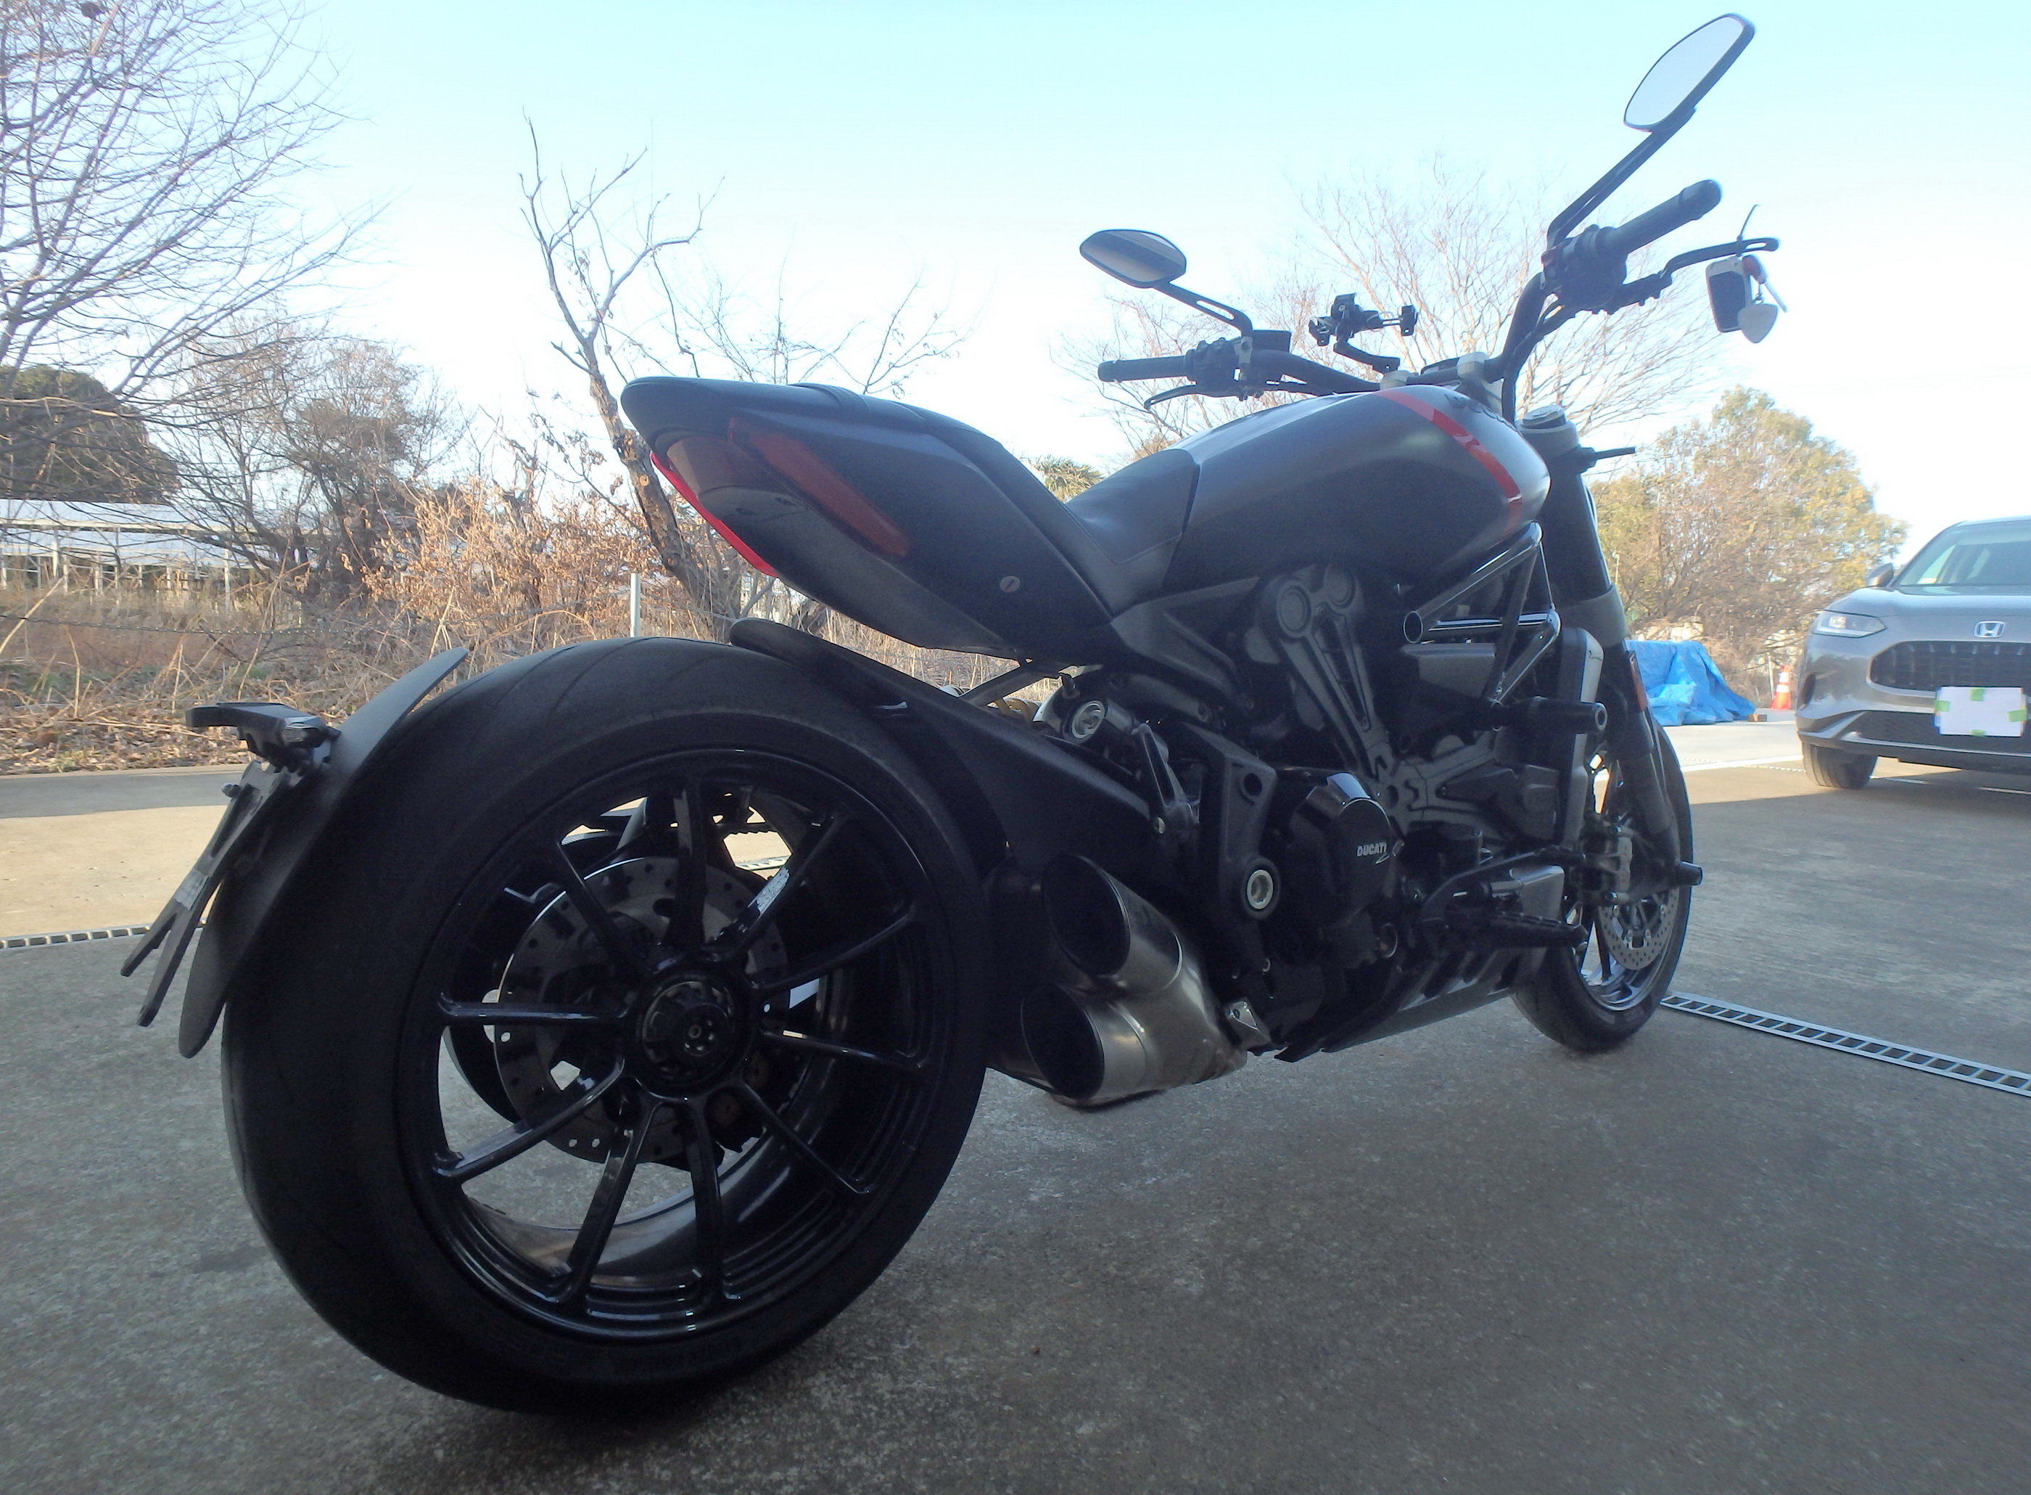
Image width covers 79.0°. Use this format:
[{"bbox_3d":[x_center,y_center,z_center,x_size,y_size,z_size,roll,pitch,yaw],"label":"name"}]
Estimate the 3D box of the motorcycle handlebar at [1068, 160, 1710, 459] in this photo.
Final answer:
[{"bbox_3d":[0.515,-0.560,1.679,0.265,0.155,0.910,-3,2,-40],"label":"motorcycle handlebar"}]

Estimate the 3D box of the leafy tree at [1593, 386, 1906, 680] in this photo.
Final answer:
[{"bbox_3d":[15.453,-4.329,26.000,6.600,6.577,6.200,3,5,30],"label":"leafy tree"}]

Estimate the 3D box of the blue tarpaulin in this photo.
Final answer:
[{"bbox_3d":[7.507,-0.771,14.200,1.900,0.963,1.700,1,4,0],"label":"blue tarpaulin"}]

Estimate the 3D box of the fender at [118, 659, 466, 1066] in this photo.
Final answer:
[{"bbox_3d":[-0.514,0.074,0.905,0.250,0.310,0.200,-3,4,-37],"label":"fender"}]

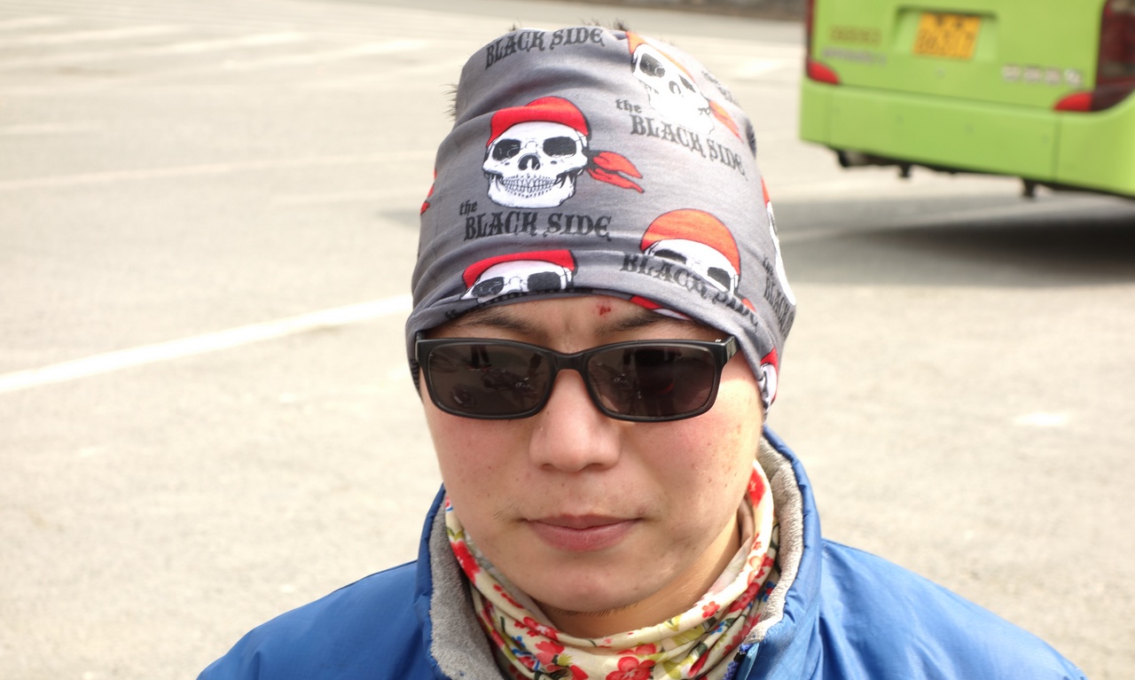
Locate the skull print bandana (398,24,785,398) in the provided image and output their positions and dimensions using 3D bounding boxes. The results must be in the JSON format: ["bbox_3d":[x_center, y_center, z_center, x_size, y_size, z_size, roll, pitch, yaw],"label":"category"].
[{"bbox_3d":[0.017,-0.060,1.186,0.180,0.183,0.208,0,16,9],"label":"skull print bandana"}]

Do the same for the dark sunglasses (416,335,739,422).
[{"bbox_3d":[0.013,0.000,1.158,0.142,0.046,0.145,0,14,9],"label":"dark sunglasses"}]

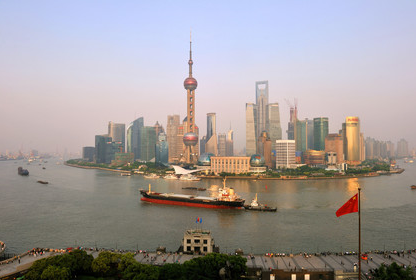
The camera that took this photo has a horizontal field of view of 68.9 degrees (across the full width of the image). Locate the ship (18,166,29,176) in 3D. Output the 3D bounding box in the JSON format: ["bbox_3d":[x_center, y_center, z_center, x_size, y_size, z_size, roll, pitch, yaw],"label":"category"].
[{"bbox_3d":[-366.000,61.554,600.230,12.500,16.500,55.000,2,-3,-43],"label":"ship"}]

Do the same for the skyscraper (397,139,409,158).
[{"bbox_3d":[1160.000,51.130,1809.314,50.000,113.000,36.000,-1,-2,30],"label":"skyscraper"}]

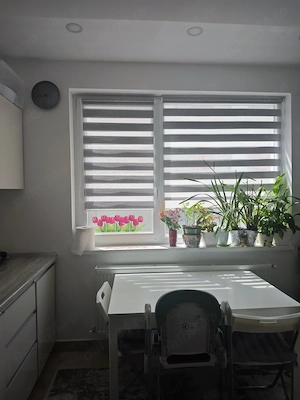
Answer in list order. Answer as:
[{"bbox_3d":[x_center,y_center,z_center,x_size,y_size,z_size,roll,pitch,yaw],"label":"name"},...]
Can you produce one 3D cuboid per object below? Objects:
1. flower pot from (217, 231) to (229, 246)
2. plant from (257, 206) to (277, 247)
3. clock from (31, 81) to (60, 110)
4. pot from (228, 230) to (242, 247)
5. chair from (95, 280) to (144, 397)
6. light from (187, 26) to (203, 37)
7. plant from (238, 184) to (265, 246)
[{"bbox_3d":[0.725,0.383,2.649,0.120,0.141,0.120,-1,2,0],"label":"flower pot"},{"bbox_3d":[1.164,0.262,2.677,0.189,0.382,0.179,-1,2,-4],"label":"plant"},{"bbox_3d":[-0.936,-0.943,2.401,0.255,0.255,0.040,-1,2,-4],"label":"clock"},{"bbox_3d":[0.860,0.385,2.659,0.124,0.141,0.124,-1,2,0],"label":"pot"},{"bbox_3d":[-0.130,1.041,1.949,0.460,0.770,0.430,0,2,4],"label":"chair"},{"bbox_3d":[0.342,-1.274,2.004,0.122,0.030,0.122,-1,2,-4],"label":"light"},{"bbox_3d":[1.011,0.146,2.660,0.250,0.596,0.225,-1,2,-4],"label":"plant"}]

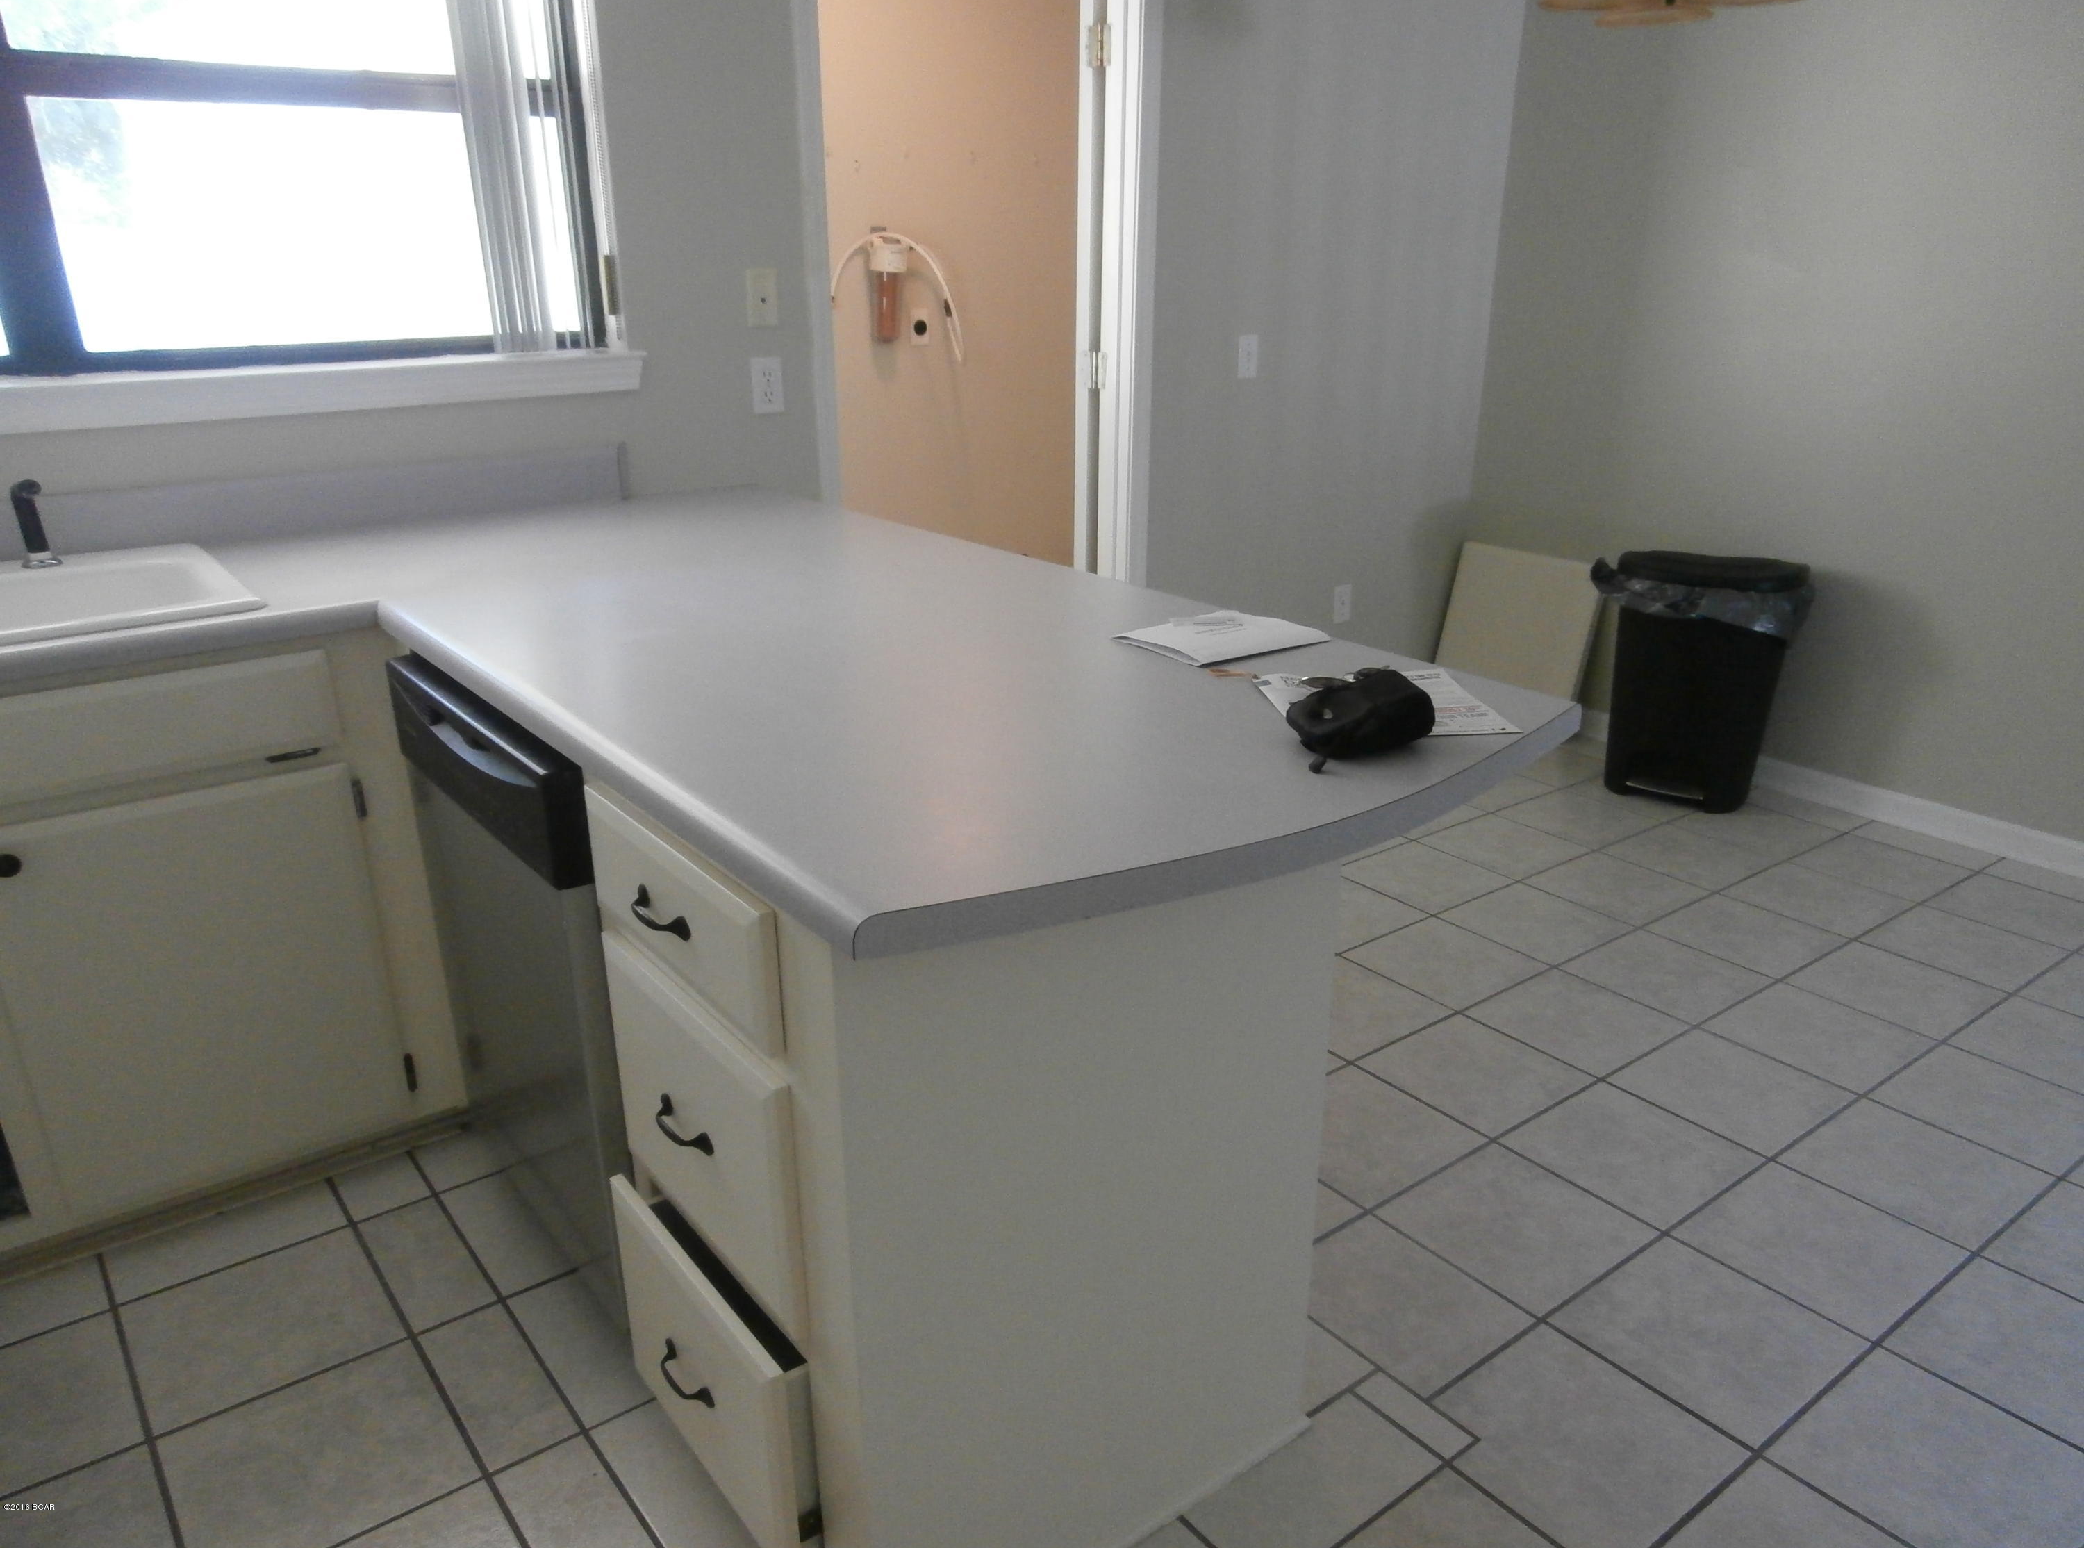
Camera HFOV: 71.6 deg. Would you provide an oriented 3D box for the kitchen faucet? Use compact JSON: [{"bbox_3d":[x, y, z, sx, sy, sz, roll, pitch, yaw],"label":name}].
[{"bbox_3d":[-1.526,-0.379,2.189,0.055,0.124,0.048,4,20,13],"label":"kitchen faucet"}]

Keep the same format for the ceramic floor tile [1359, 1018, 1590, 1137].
[{"bbox_3d":[0.778,0.541,2.603,0.302,0.010,0.302,-14,24,-35],"label":"ceramic floor tile"}]

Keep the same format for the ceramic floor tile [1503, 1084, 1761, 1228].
[{"bbox_3d":[0.968,0.624,2.376,0.302,0.010,0.302,-14,24,-35],"label":"ceramic floor tile"}]

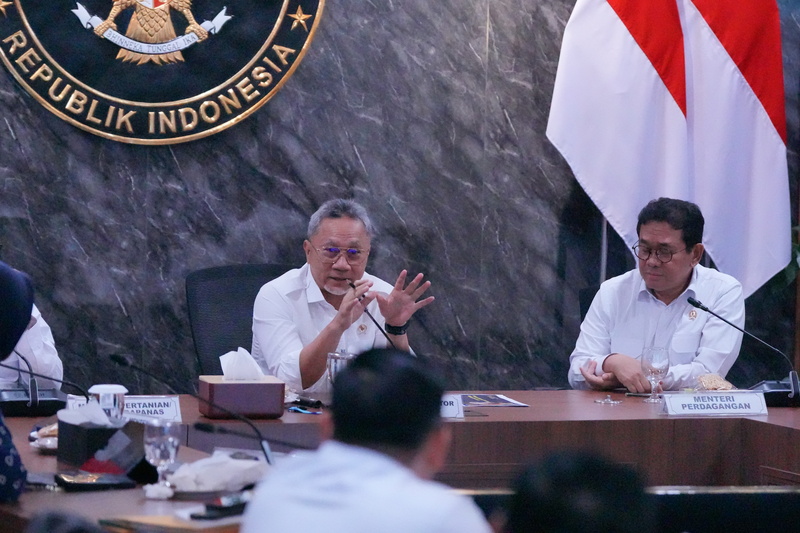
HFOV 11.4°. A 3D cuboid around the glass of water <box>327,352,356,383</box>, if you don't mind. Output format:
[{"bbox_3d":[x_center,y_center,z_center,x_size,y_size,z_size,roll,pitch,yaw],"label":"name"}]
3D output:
[{"bbox_3d":[-0.143,0.280,10.023,0.075,0.125,0.075,1,5,0],"label":"glass of water"}]

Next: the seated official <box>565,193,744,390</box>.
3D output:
[{"bbox_3d":[0.689,0.424,10.759,0.520,1.250,0.800,2,5,3],"label":"seated official"}]

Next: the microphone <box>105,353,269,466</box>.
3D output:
[{"bbox_3d":[-0.399,0.328,8.540,0.430,0.280,0.120,-1,6,-25],"label":"microphone"}]

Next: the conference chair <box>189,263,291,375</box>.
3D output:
[{"bbox_3d":[-0.268,0.514,10.709,0.620,1.030,0.640,0,5,-16],"label":"conference chair"}]

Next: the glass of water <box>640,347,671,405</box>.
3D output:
[{"bbox_3d":[0.652,0.273,10.229,0.071,0.143,0.071,1,5,0],"label":"glass of water"}]

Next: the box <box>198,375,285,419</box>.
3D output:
[{"bbox_3d":[-0.383,0.317,9.751,0.192,0.087,0.140,0,5,-12],"label":"box"}]

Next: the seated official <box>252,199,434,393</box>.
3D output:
[{"bbox_3d":[-0.191,0.428,10.460,0.540,1.250,0.820,0,5,-14],"label":"seated official"}]

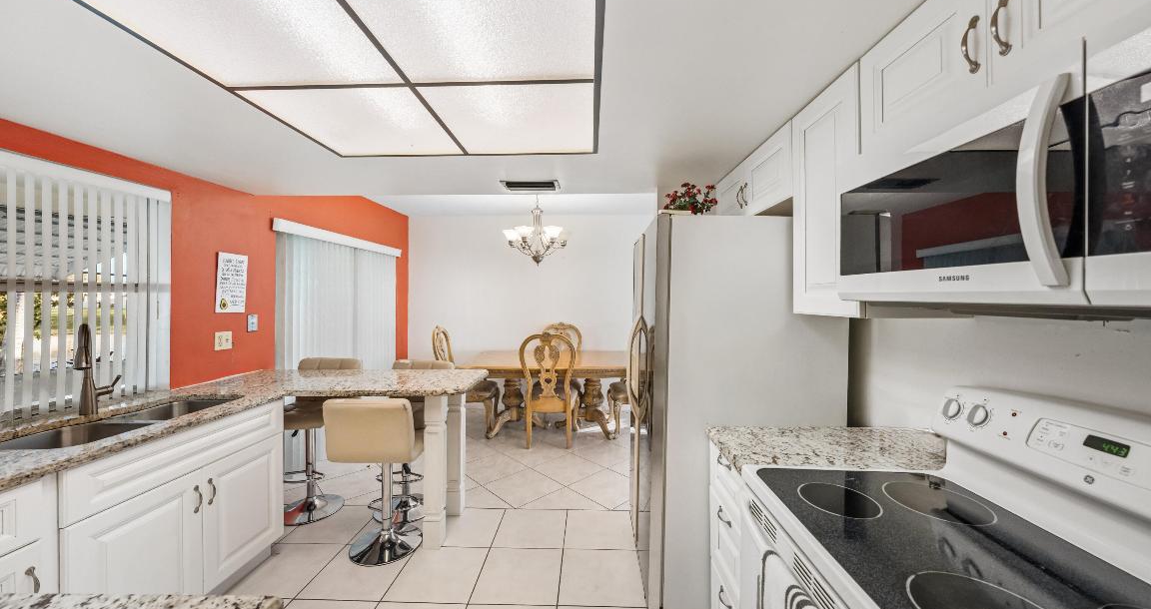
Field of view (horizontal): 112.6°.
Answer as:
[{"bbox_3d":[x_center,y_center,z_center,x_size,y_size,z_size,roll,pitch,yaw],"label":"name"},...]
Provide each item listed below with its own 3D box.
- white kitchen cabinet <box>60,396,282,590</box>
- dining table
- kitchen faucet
[{"bbox_3d":[-1.958,0.974,1.704,0.620,0.870,0.910,0,0,2],"label":"white kitchen cabinet"},{"bbox_3d":[-0.251,1.016,4.381,1.830,0.767,1.270,0,0,2],"label":"dining table"},{"bbox_3d":[-2.125,0.294,1.715,0.270,0.416,0.150,0,0,37],"label":"kitchen faucet"}]

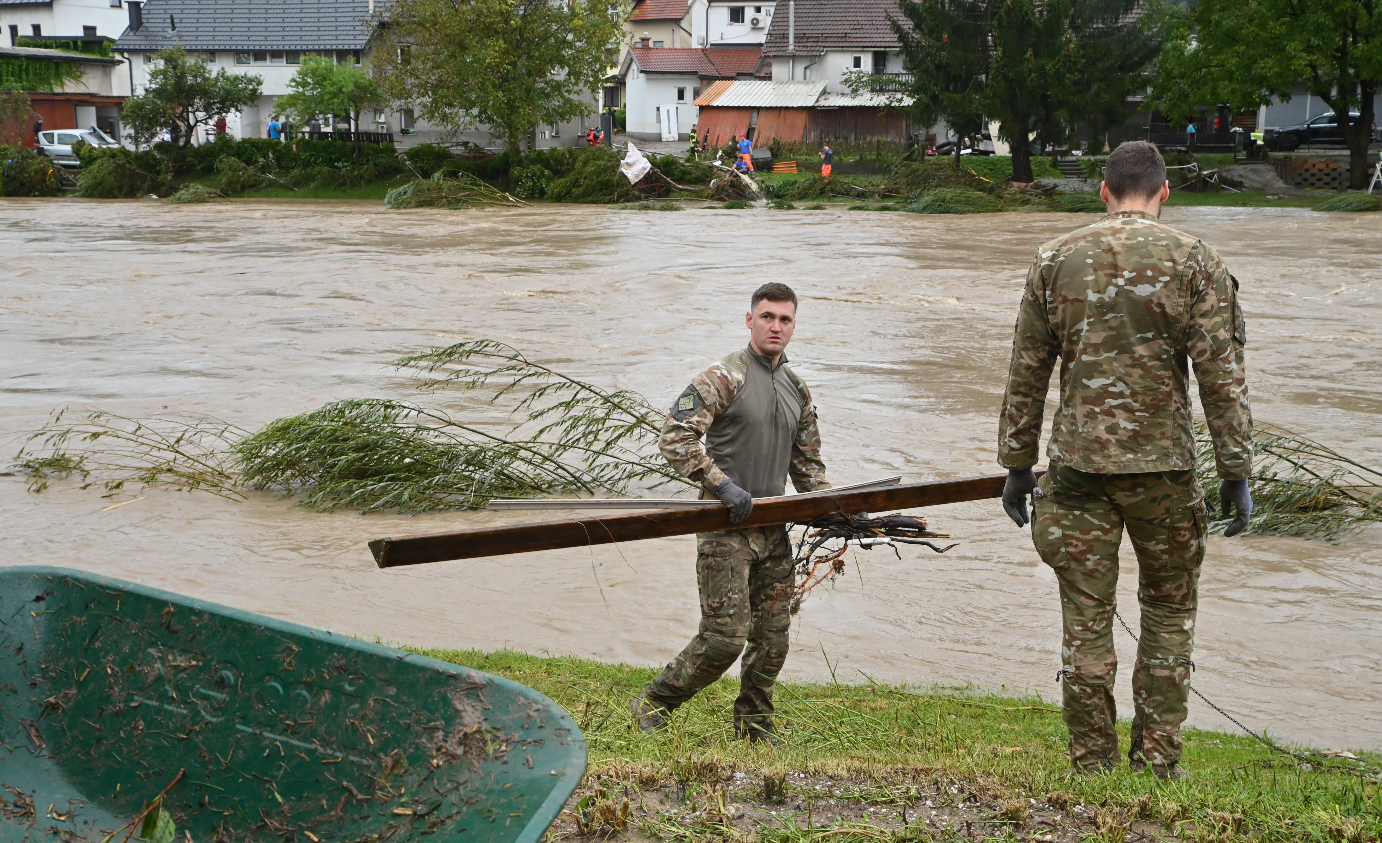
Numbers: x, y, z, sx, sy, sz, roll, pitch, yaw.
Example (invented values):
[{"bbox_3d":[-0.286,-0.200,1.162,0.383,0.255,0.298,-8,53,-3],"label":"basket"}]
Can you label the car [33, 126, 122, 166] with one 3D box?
[{"bbox_3d":[-25.900,-11.580,65.013,3.600,1.540,1.660,3,12,14],"label":"car"}]

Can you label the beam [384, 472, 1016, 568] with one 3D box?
[{"bbox_3d":[0.253,0.314,5.372,2.920,0.085,0.060,-3,12,-35],"label":"beam"}]

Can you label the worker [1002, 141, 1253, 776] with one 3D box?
[{"bbox_3d":[1.200,0.129,4.301,0.670,1.800,0.400,3,12,14],"label":"worker"}]

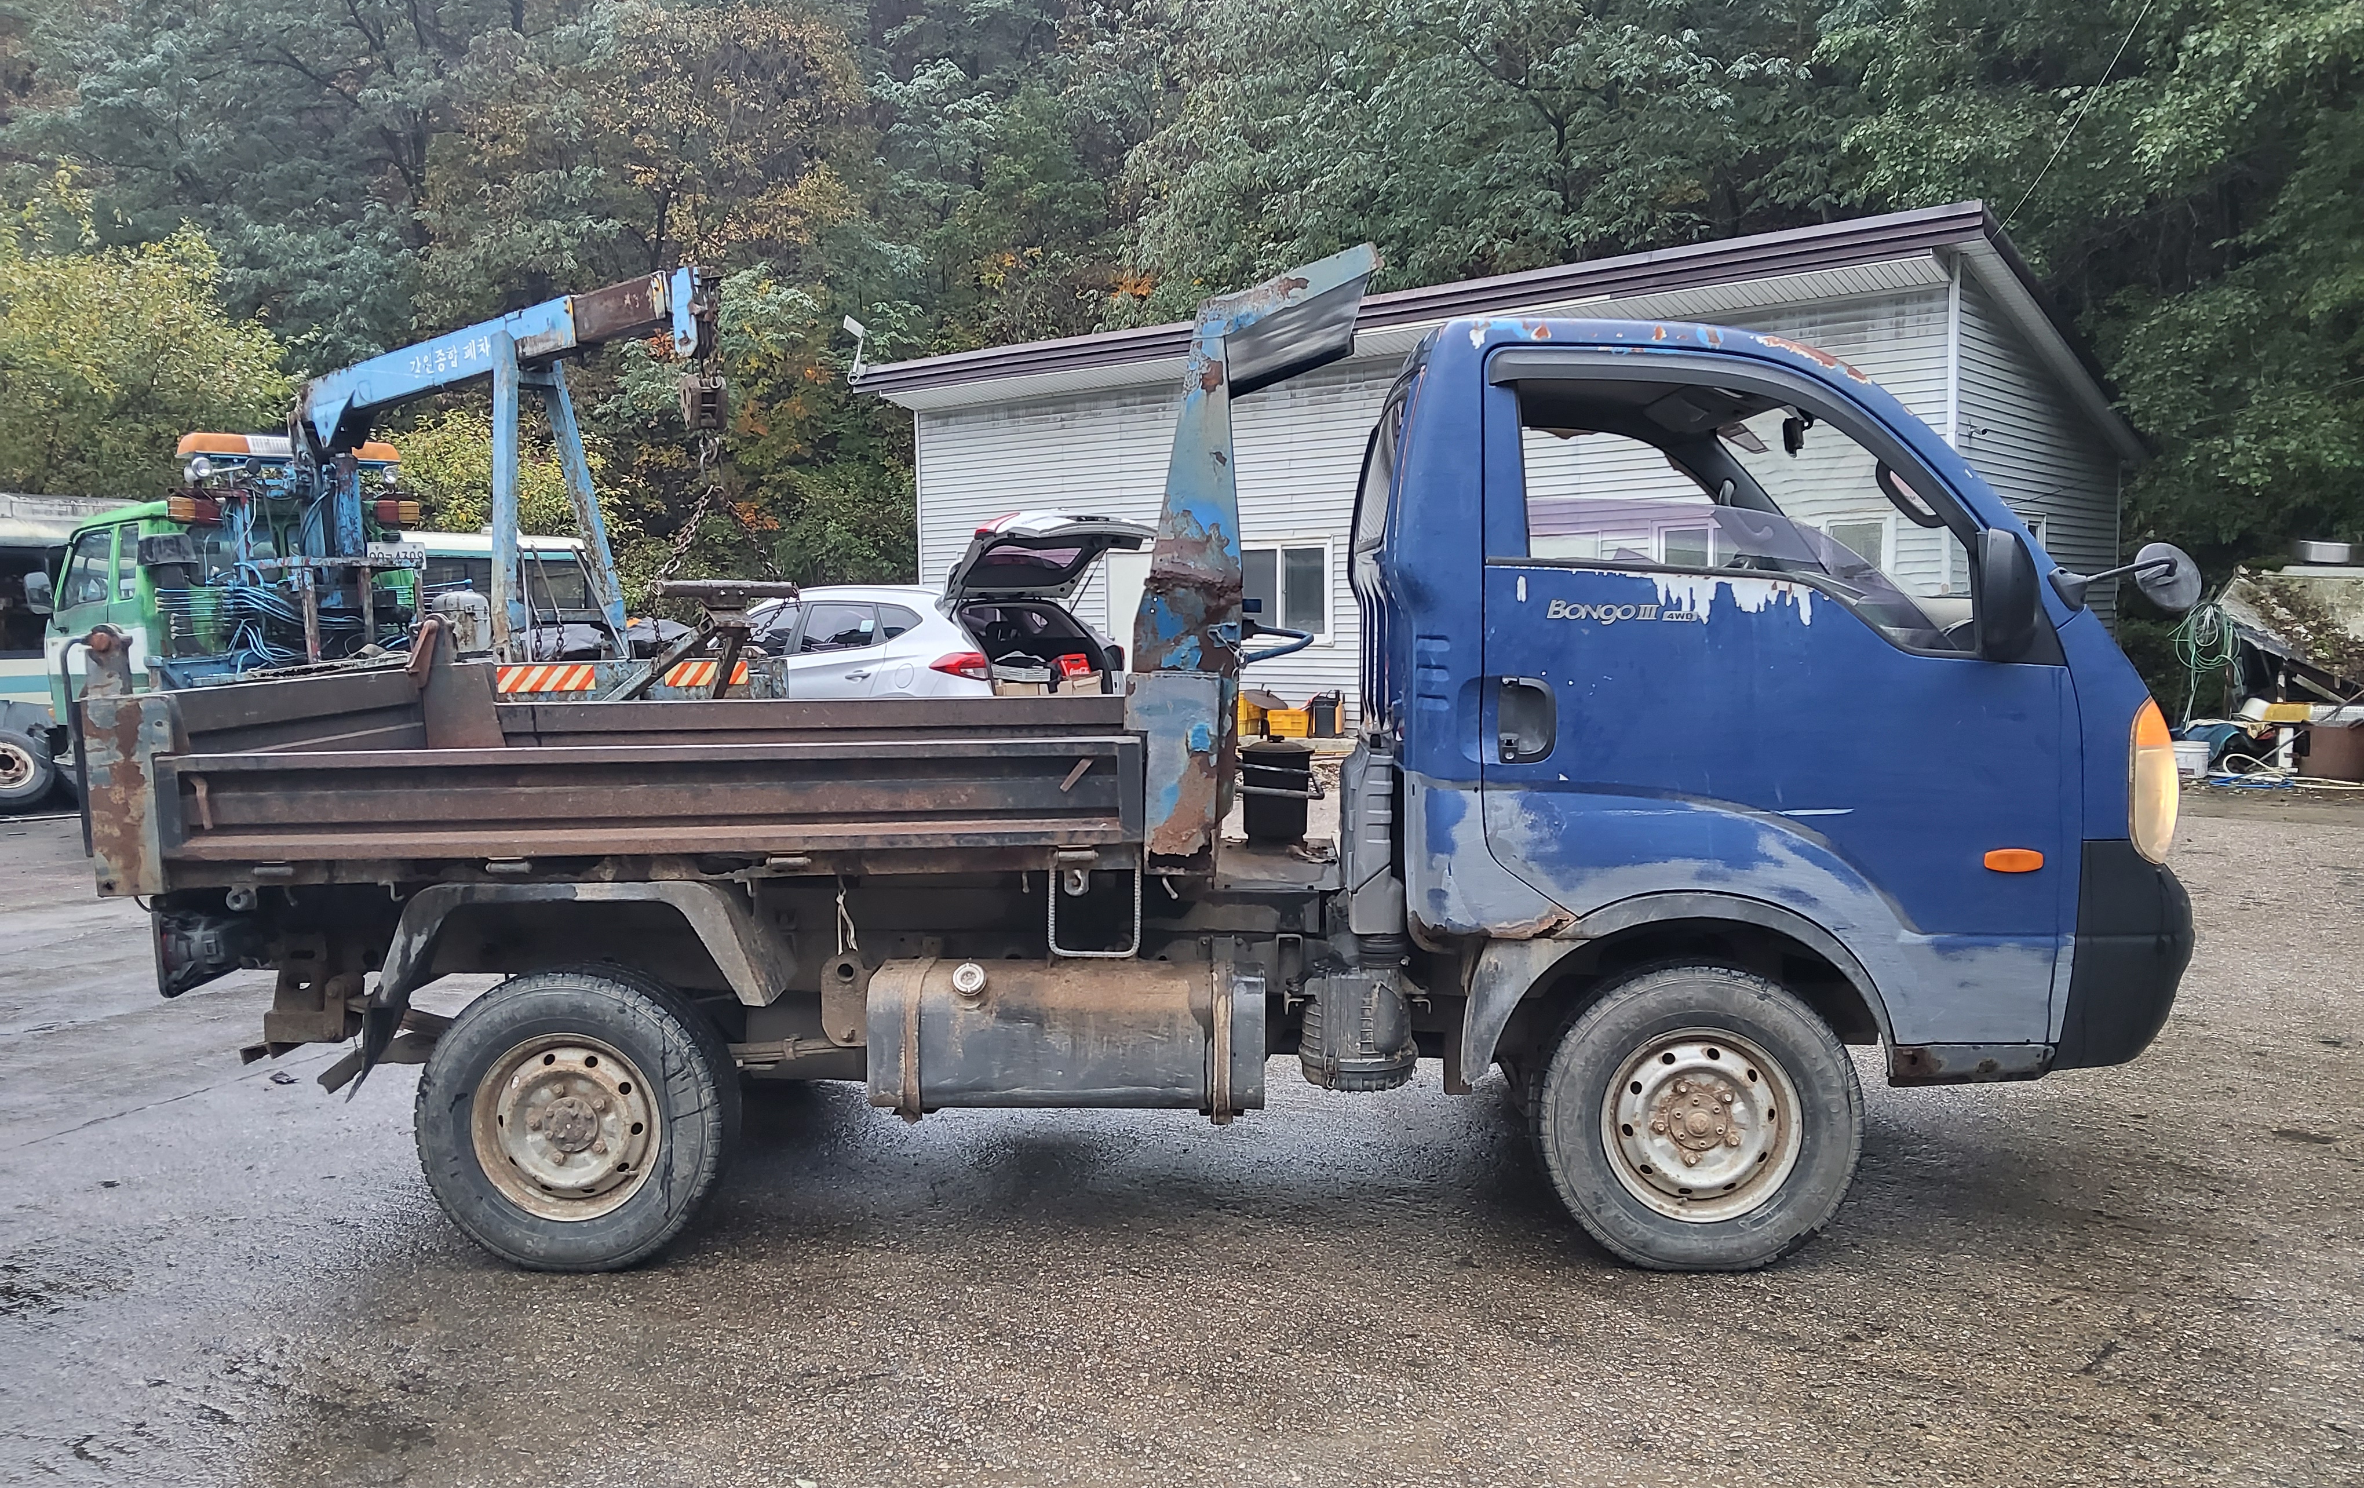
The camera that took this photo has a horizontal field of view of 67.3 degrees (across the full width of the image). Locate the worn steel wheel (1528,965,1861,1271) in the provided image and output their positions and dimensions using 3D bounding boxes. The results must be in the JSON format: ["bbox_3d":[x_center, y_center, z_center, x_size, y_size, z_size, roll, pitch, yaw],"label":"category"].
[{"bbox_3d":[1.097,0.790,3.818,0.645,0.645,0.200,0,4,2],"label":"worn steel wheel"}]

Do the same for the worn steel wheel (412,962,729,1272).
[{"bbox_3d":[-1.321,0.814,3.911,0.645,0.645,0.200,0,4,2],"label":"worn steel wheel"}]

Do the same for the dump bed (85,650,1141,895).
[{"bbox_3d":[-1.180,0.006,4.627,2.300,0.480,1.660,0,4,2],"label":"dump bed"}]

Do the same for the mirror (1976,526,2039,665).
[{"bbox_3d":[1.672,-0.303,3.600,0.120,0.265,0.190,1,5,20],"label":"mirror"}]

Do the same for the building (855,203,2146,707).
[{"bbox_3d":[3.250,-2.501,21.421,14.000,4.600,6.600,3,6,40],"label":"building"}]

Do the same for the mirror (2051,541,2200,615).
[{"bbox_3d":[2.058,-0.363,3.880,0.310,0.165,0.170,0,4,2],"label":"mirror"}]

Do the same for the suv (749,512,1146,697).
[{"bbox_3d":[-2.515,-0.636,14.751,4.720,1.920,1.870,3,6,41],"label":"suv"}]

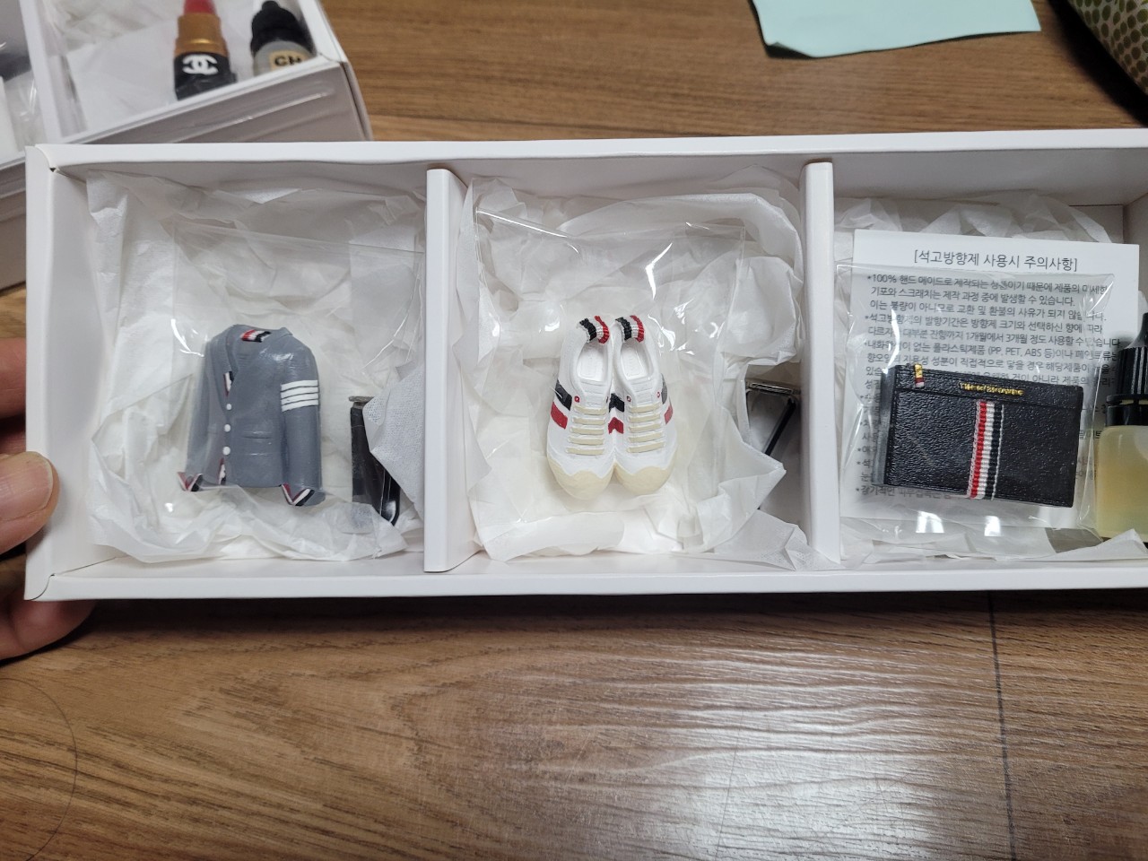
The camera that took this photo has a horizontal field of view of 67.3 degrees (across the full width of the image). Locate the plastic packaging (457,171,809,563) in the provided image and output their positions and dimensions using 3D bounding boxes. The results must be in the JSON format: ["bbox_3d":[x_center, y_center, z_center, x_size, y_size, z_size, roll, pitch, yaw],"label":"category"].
[{"bbox_3d":[0.015,-0.017,0.231,0.084,0.034,0.094,1,88,2],"label":"plastic packaging"}]

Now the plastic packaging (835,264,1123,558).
[{"bbox_3d":[0.105,-0.004,0.228,0.070,0.017,0.073,2,87,2],"label":"plastic packaging"}]

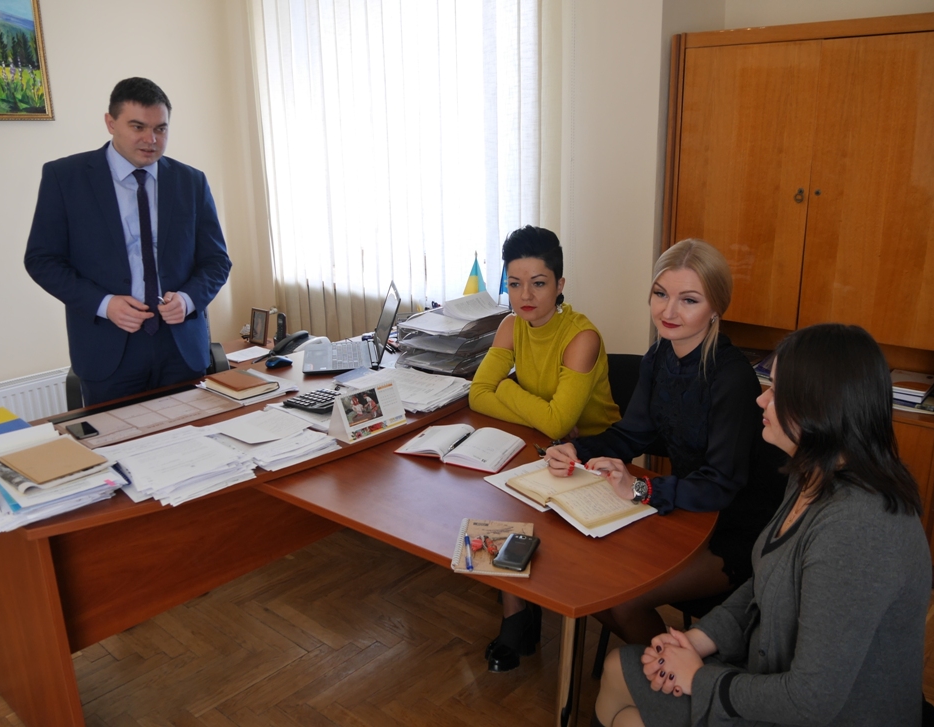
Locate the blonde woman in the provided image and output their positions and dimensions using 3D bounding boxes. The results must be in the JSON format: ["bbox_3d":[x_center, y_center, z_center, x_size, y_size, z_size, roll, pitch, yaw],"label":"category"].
[{"bbox_3d":[0.501,0.366,1.835,0.570,1.280,0.470,-10,18,-32],"label":"blonde woman"}]

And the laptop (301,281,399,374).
[{"bbox_3d":[-0.413,-0.128,2.791,0.332,0.257,0.388,-3,15,-9],"label":"laptop"}]

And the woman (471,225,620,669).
[{"bbox_3d":[0.220,0.238,2.311,0.460,1.290,0.560,11,19,37],"label":"woman"}]

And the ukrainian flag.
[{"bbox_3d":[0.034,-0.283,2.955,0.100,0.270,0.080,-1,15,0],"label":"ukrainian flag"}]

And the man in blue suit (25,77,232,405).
[{"bbox_3d":[-1.068,-0.035,2.573,0.620,1.717,0.400,-13,19,-37],"label":"man in blue suit"}]

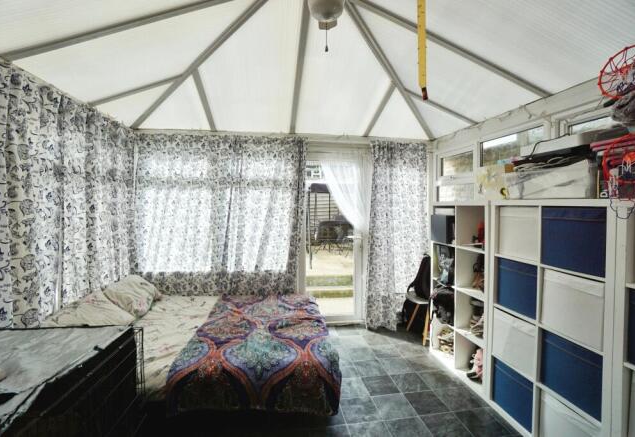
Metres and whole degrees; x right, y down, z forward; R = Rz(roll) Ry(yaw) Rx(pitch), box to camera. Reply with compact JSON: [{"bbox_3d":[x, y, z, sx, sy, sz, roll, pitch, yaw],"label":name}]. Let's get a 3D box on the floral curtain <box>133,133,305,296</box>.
[{"bbox_3d":[-1.054,0.088,3.096,1.860,2.070,0.140,-1,2,-7],"label":"floral curtain"}]

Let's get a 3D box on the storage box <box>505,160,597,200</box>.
[{"bbox_3d":[1.501,-0.216,1.643,0.360,0.200,0.500,-1,2,-8],"label":"storage box"}]

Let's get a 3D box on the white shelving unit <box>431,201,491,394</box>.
[{"bbox_3d":[1.389,0.619,2.394,0.390,1.500,0.755,-1,2,-8],"label":"white shelving unit"}]

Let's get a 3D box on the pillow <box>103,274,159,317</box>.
[{"bbox_3d":[-1.729,0.741,2.554,0.170,0.400,0.500,-43,8,-5],"label":"pillow"}]

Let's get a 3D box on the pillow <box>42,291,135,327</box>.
[{"bbox_3d":[-1.645,0.759,2.031,0.170,0.420,0.600,-43,8,-5],"label":"pillow"}]

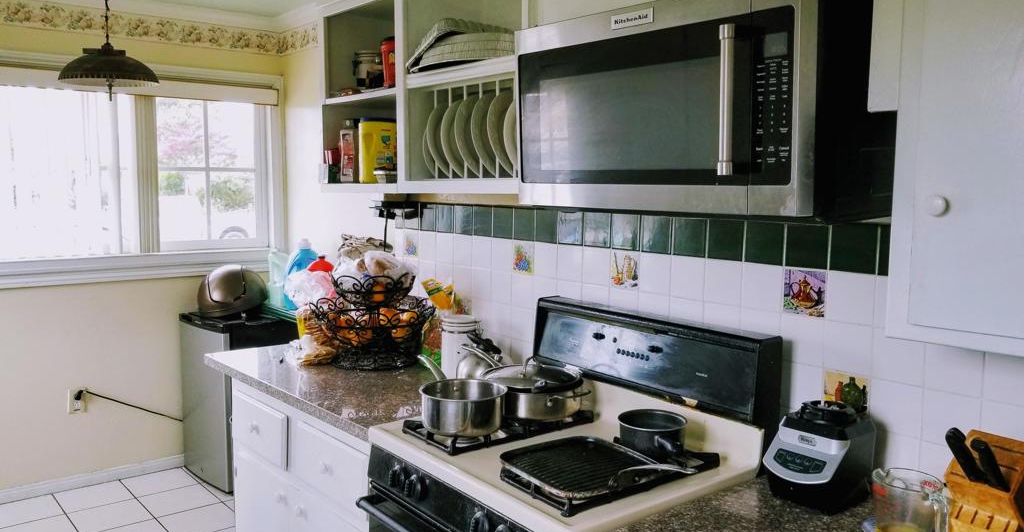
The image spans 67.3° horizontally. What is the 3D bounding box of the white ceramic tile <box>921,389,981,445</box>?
[{"bbox_3d":[0.880,0.308,1.538,0.010,0.107,0.107,-3,7,-40],"label":"white ceramic tile"}]

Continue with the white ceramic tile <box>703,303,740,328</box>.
[{"bbox_3d":[0.541,0.152,1.976,0.010,0.108,0.108,-4,8,-40],"label":"white ceramic tile"}]

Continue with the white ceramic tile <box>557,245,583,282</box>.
[{"bbox_3d":[0.181,-0.006,2.352,0.010,0.108,0.108,-3,7,-40],"label":"white ceramic tile"}]

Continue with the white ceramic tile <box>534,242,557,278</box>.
[{"bbox_3d":[0.111,-0.017,2.436,0.008,0.108,0.108,-3,7,-40],"label":"white ceramic tile"}]

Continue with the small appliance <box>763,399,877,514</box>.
[{"bbox_3d":[0.664,0.396,1.674,0.195,0.190,0.182,-4,8,-40],"label":"small appliance"}]

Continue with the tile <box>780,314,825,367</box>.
[{"bbox_3d":[0.689,0.175,1.820,0.009,0.108,0.108,-5,8,-40],"label":"tile"}]

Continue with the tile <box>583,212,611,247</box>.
[{"bbox_3d":[0.255,-0.107,2.259,0.008,0.108,0.108,-3,7,-40],"label":"tile"}]

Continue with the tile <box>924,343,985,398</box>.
[{"bbox_3d":[0.906,0.204,1.570,0.009,0.108,0.108,-5,8,-40],"label":"tile"}]

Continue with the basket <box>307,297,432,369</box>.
[{"bbox_3d":[-0.511,0.248,2.837,0.450,0.205,0.450,1,6,0],"label":"basket"}]

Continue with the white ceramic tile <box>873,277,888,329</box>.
[{"bbox_3d":[0.817,0.080,1.603,0.010,0.108,0.108,-3,7,-40],"label":"white ceramic tile"}]

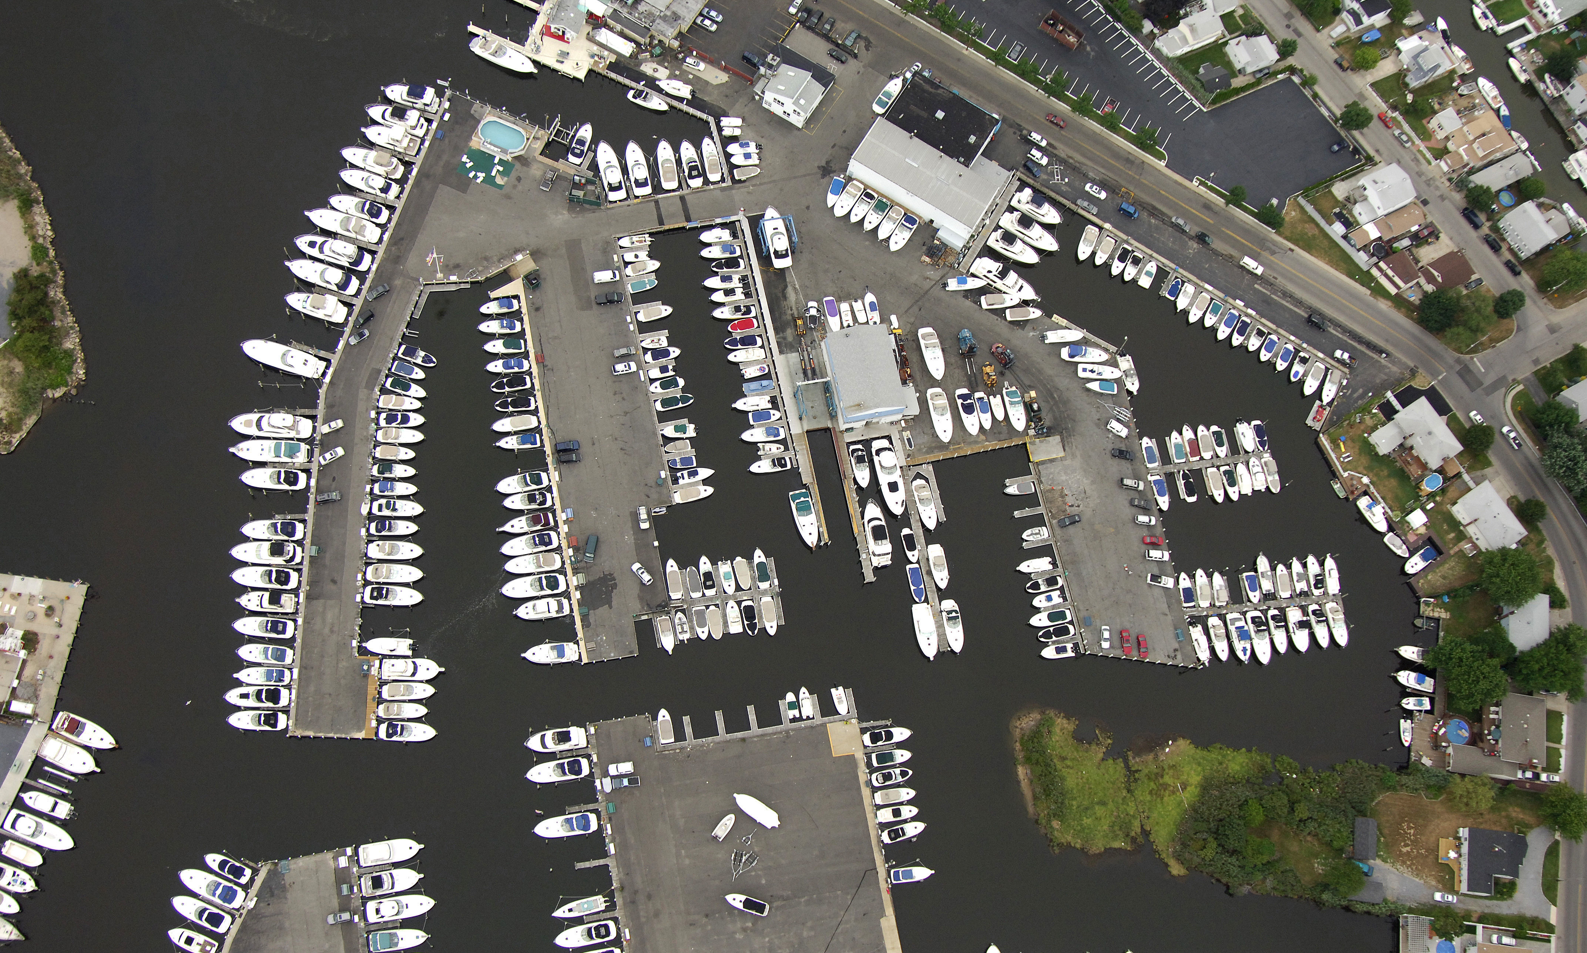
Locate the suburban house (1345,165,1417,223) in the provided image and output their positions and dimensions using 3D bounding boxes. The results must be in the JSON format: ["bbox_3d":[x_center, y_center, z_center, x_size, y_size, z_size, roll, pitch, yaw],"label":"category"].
[{"bbox_3d":[133.930,-64.660,362.930,15.650,5.020,9.330,-28,77,-15],"label":"suburban house"}]

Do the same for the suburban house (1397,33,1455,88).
[{"bbox_3d":[149.270,-99.790,375.730,14.250,7.020,10.940,-26,77,-15],"label":"suburban house"}]

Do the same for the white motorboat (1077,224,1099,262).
[{"bbox_3d":[65.070,-51.430,350.970,3.110,2.510,9.240,23,70,1],"label":"white motorboat"}]

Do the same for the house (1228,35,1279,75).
[{"bbox_3d":[106.848,-99.256,368.896,9.737,5.000,8.131,-22,74,-14],"label":"house"}]

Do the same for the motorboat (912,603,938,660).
[{"bbox_3d":[26.700,31.140,317.690,3.910,3.210,11.810,-7,72,-10],"label":"motorboat"}]

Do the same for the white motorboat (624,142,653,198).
[{"bbox_3d":[-33.545,-66.901,341.267,4.400,4.500,13.150,-11,72,-11],"label":"white motorboat"}]

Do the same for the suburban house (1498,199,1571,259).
[{"bbox_3d":[170.820,-57.790,364.250,13.850,7.020,10.430,-30,77,-16],"label":"suburban house"}]

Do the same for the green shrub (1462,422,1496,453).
[{"bbox_3d":[151.350,-8.310,349.810,6.400,5.000,6.400,2,73,-6],"label":"green shrub"}]

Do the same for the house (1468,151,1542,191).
[{"bbox_3d":[164.550,-69.700,368.930,16.150,4.310,5.920,-24,76,-14],"label":"house"}]

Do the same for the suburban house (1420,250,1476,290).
[{"bbox_3d":[145.943,-45.595,353.643,11.823,5.000,6.352,-25,75,-15],"label":"suburban house"}]

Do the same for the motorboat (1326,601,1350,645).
[{"bbox_3d":[113.230,30.780,329.200,3.210,2.610,9.540,-6,72,-9],"label":"motorboat"}]

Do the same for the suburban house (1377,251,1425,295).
[{"bbox_3d":[134.222,-45.628,351.935,7.676,5.600,7.505,-26,75,-15],"label":"suburban house"}]

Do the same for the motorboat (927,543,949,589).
[{"bbox_3d":[29.416,17.990,318.127,3.300,2.900,9.834,-6,71,-9],"label":"motorboat"}]

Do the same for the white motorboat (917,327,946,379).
[{"bbox_3d":[30.160,-26.200,341.720,4.240,3.700,12.680,-10,74,-9],"label":"white motorboat"}]

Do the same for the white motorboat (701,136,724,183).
[{"bbox_3d":[-17.870,-69.520,346.330,3.410,2.810,11.010,-10,73,-10],"label":"white motorboat"}]

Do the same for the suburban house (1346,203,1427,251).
[{"bbox_3d":[133.097,-56.022,355.819,18.529,5.300,5.494,-23,74,-14],"label":"suburban house"}]

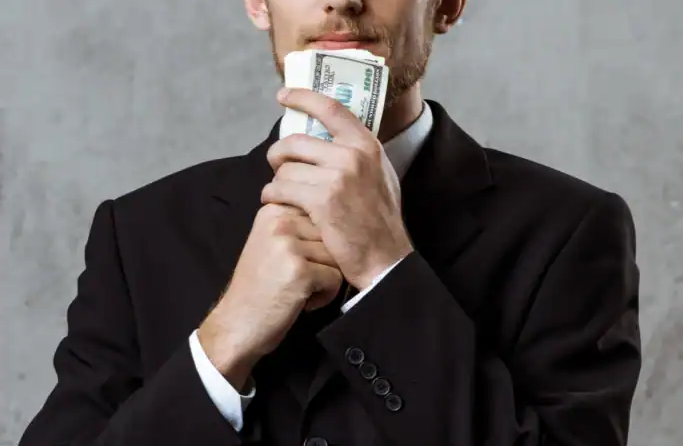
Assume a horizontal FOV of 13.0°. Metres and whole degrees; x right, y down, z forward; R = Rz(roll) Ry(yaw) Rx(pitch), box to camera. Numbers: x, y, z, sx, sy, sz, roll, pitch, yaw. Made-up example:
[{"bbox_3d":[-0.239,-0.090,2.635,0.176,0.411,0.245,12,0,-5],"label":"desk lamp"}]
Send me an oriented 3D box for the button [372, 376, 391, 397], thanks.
[{"bbox_3d":[0.032,0.131,2.385,0.015,0.015,0.004,0,7,0],"label":"button"}]

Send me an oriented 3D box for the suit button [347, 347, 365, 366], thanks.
[{"bbox_3d":[0.011,0.106,2.370,0.015,0.015,0.004,0,7,0],"label":"suit button"}]

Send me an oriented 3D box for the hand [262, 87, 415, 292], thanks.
[{"bbox_3d":[-0.002,-0.027,2.375,0.112,0.166,0.080,-20,2,-5],"label":"hand"}]

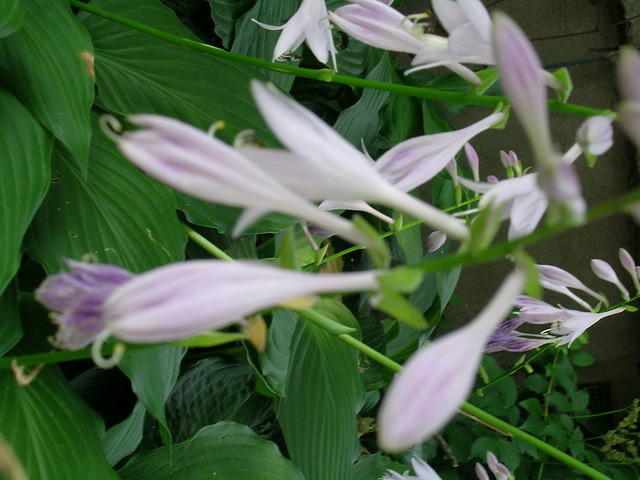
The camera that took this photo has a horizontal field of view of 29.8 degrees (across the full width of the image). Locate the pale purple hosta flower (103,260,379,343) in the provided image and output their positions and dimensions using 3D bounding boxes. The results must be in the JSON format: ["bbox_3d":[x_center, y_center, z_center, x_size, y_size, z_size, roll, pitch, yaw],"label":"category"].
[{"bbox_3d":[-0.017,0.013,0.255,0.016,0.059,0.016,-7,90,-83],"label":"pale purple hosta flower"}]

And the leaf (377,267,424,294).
[{"bbox_3d":[0.017,0.009,0.260,0.004,0.011,0.006,-9,90,-81],"label":"leaf"}]

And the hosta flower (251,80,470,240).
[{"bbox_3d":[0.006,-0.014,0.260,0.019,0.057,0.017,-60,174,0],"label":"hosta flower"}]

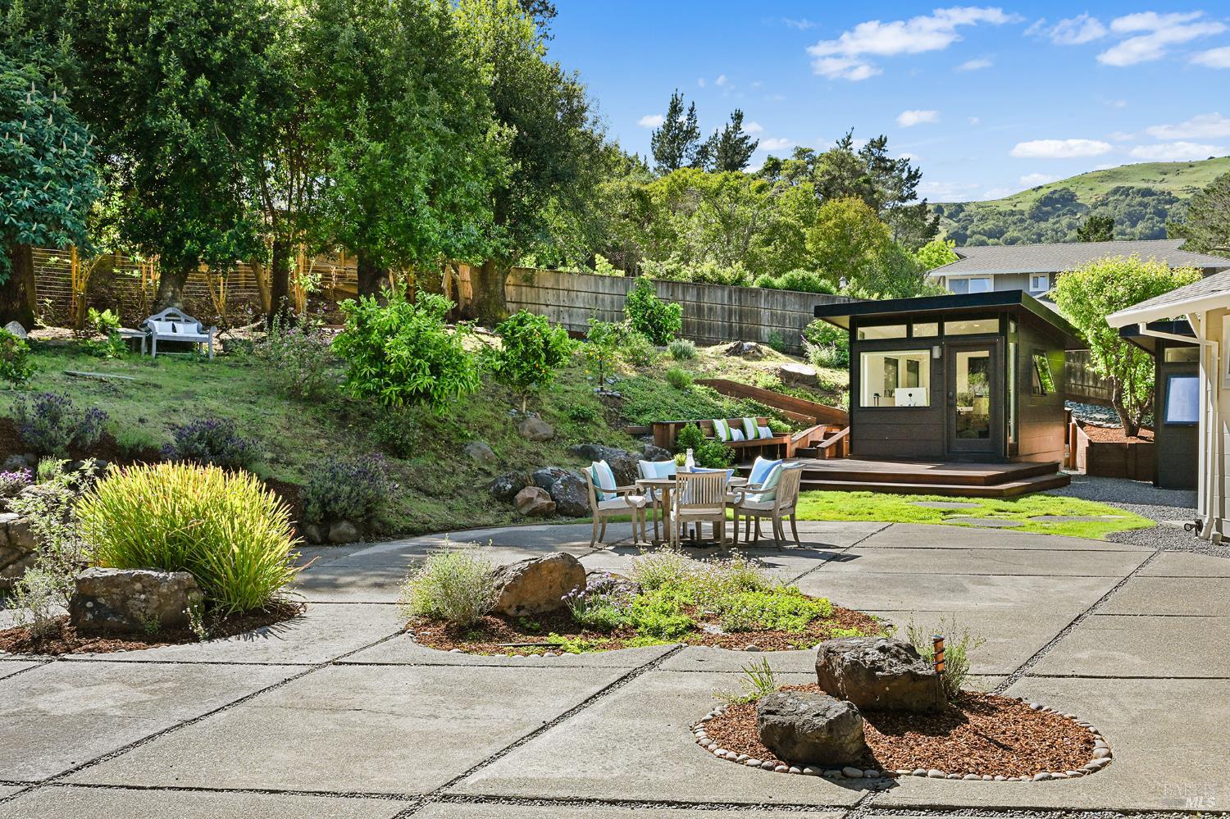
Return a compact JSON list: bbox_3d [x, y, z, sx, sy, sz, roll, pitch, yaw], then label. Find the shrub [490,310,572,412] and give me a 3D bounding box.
[{"bbox_3d":[-1.454,-0.844,19.000,1.420,1.780,1.400,0,0,-4],"label":"shrub"}]

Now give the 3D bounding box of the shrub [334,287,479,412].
[{"bbox_3d":[-3.481,-1.001,18.200,2.300,2.050,2.100,0,0,0],"label":"shrub"}]

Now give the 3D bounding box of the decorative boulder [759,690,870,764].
[{"bbox_3d":[0.885,1.414,4.903,0.490,0.270,0.380,0,0,9],"label":"decorative boulder"}]

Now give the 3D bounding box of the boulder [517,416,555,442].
[{"bbox_3d":[-1.284,0.321,17.800,0.600,0.420,0.500,0,0,-4],"label":"boulder"}]

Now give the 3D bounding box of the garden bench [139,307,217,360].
[{"bbox_3d":[-8.763,-1.539,22.000,1.380,1.020,0.650,0,0,-41],"label":"garden bench"}]

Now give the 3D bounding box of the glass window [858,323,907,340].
[{"bbox_3d":[5.126,-1.465,20.897,0.970,0.260,0.060,0,0,35],"label":"glass window"}]

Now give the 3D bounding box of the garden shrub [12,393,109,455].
[{"bbox_3d":[-6.207,0.161,12.200,1.000,0.710,0.880,0,0,-27],"label":"garden shrub"}]

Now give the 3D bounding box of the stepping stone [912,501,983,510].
[{"bbox_3d":[4.982,1.443,16.400,1.030,0.060,0.800,0,0,0],"label":"stepping stone"}]

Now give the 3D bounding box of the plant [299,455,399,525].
[{"bbox_3d":[-3.258,0.973,13.402,1.150,0.880,1.000,0,0,-11],"label":"plant"}]

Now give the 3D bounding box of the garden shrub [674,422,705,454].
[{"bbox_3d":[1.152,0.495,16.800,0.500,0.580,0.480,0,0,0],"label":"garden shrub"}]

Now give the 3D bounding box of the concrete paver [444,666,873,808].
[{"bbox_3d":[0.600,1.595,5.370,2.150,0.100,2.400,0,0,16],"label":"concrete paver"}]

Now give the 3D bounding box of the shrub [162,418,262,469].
[{"bbox_3d":[-5.098,0.437,13.800,1.220,0.680,1.050,0,0,-20],"label":"shrub"}]

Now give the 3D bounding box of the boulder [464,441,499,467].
[{"bbox_3d":[-2.061,0.672,16.800,0.550,0.420,0.450,0,0,0],"label":"boulder"}]

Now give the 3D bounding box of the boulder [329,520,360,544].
[{"bbox_3d":[-3.144,1.430,12.703,0.380,0.300,0.320,0,0,-11],"label":"boulder"}]

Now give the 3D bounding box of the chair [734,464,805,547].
[{"bbox_3d":[1.720,1.098,12.352,0.610,0.890,0.600,0,0,41],"label":"chair"}]

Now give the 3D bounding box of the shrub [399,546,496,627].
[{"bbox_3d":[-1.204,1.253,7.853,0.660,0.550,0.620,0,0,0],"label":"shrub"}]

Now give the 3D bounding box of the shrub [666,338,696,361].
[{"bbox_3d":[1.657,-1.500,27.500,0.730,0.560,0.680,0,0,0],"label":"shrub"}]

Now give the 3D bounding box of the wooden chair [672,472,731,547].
[{"bbox_3d":[0.953,1.098,12.252,0.600,0.890,0.610,0,0,-3],"label":"wooden chair"}]

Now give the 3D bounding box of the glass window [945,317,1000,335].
[{"bbox_3d":[7.067,-1.638,21.600,1.080,0.290,0.070,0,0,33],"label":"glass window"}]

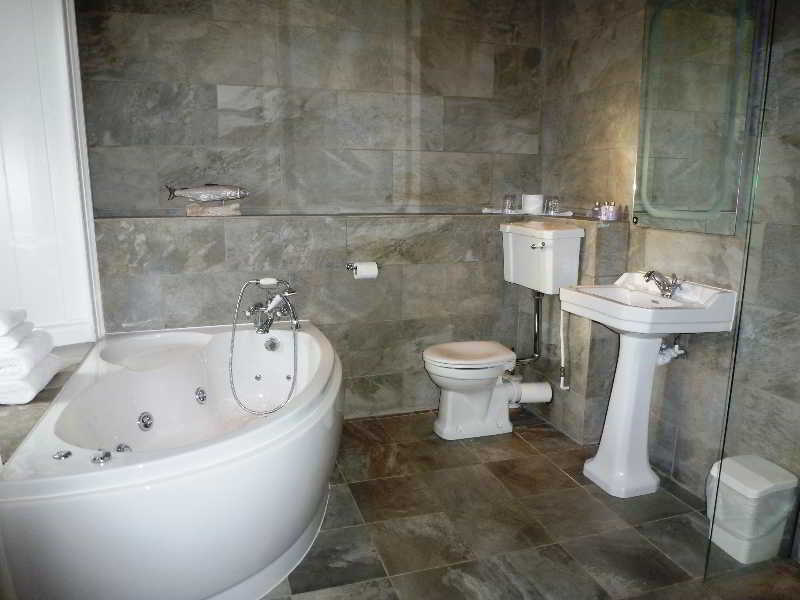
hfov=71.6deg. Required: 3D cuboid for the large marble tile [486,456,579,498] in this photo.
[{"bbox_3d":[0.571,0.770,2.417,0.305,0.015,0.302,-3,10,-16],"label":"large marble tile"}]

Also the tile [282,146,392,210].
[{"bbox_3d":[-0.320,-0.648,2.961,0.597,0.300,0.012,-3,11,-17],"label":"tile"}]

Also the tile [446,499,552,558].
[{"bbox_3d":[0.358,0.838,2.040,0.303,0.015,0.302,-3,10,-16],"label":"tile"}]

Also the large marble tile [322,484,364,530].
[{"bbox_3d":[-0.318,0.818,2.165,0.300,0.015,0.302,-3,10,-16],"label":"large marble tile"}]

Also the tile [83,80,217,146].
[{"bbox_3d":[-1.198,-0.896,2.686,0.606,0.302,0.012,-3,10,-16],"label":"tile"}]

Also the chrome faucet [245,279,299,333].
[{"bbox_3d":[-0.625,0.027,2.698,0.240,0.250,0.190,-3,11,-17],"label":"chrome faucet"}]

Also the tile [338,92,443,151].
[{"bbox_3d":[-0.041,-0.961,3.019,0.595,0.302,0.012,-3,10,-16],"label":"tile"}]

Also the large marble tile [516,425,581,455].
[{"bbox_3d":[0.757,0.705,2.778,0.245,0.015,0.300,-3,10,-16],"label":"large marble tile"}]

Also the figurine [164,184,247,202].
[{"bbox_3d":[-0.939,-0.522,2.717,0.381,0.084,0.050,-3,10,-16],"label":"figurine"}]

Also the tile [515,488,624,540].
[{"bbox_3d":[0.655,0.821,2.126,0.308,0.015,0.302,-3,10,-16],"label":"tile"}]

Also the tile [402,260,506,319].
[{"bbox_3d":[0.299,-0.056,3.068,0.599,0.302,0.012,-3,10,-16],"label":"tile"}]

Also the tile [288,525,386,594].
[{"bbox_3d":[-0.224,0.869,1.874,0.302,0.015,0.302,-3,10,-16],"label":"tile"}]

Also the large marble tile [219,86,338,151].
[{"bbox_3d":[-0.617,-0.929,2.853,0.605,0.302,0.012,-3,10,-16],"label":"large marble tile"}]

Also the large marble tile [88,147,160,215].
[{"bbox_3d":[-1.334,-0.591,2.695,0.309,0.300,0.012,-3,10,-16],"label":"large marble tile"}]

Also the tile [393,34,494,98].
[{"bbox_3d":[0.244,-1.283,3.066,0.600,0.300,0.015,-3,10,-16],"label":"tile"}]

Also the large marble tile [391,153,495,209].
[{"bbox_3d":[0.246,-0.689,3.171,0.600,0.300,0.015,-3,10,-16],"label":"large marble tile"}]

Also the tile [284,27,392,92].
[{"bbox_3d":[-0.323,-1.232,2.857,0.597,0.297,0.012,-3,11,-17],"label":"tile"}]

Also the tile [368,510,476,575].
[{"bbox_3d":[0.066,0.844,1.931,0.302,0.012,0.302,-3,11,-17],"label":"tile"}]

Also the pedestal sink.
[{"bbox_3d":[0.951,0.341,2.284,0.405,0.850,0.570,-3,11,-17],"label":"pedestal sink"}]

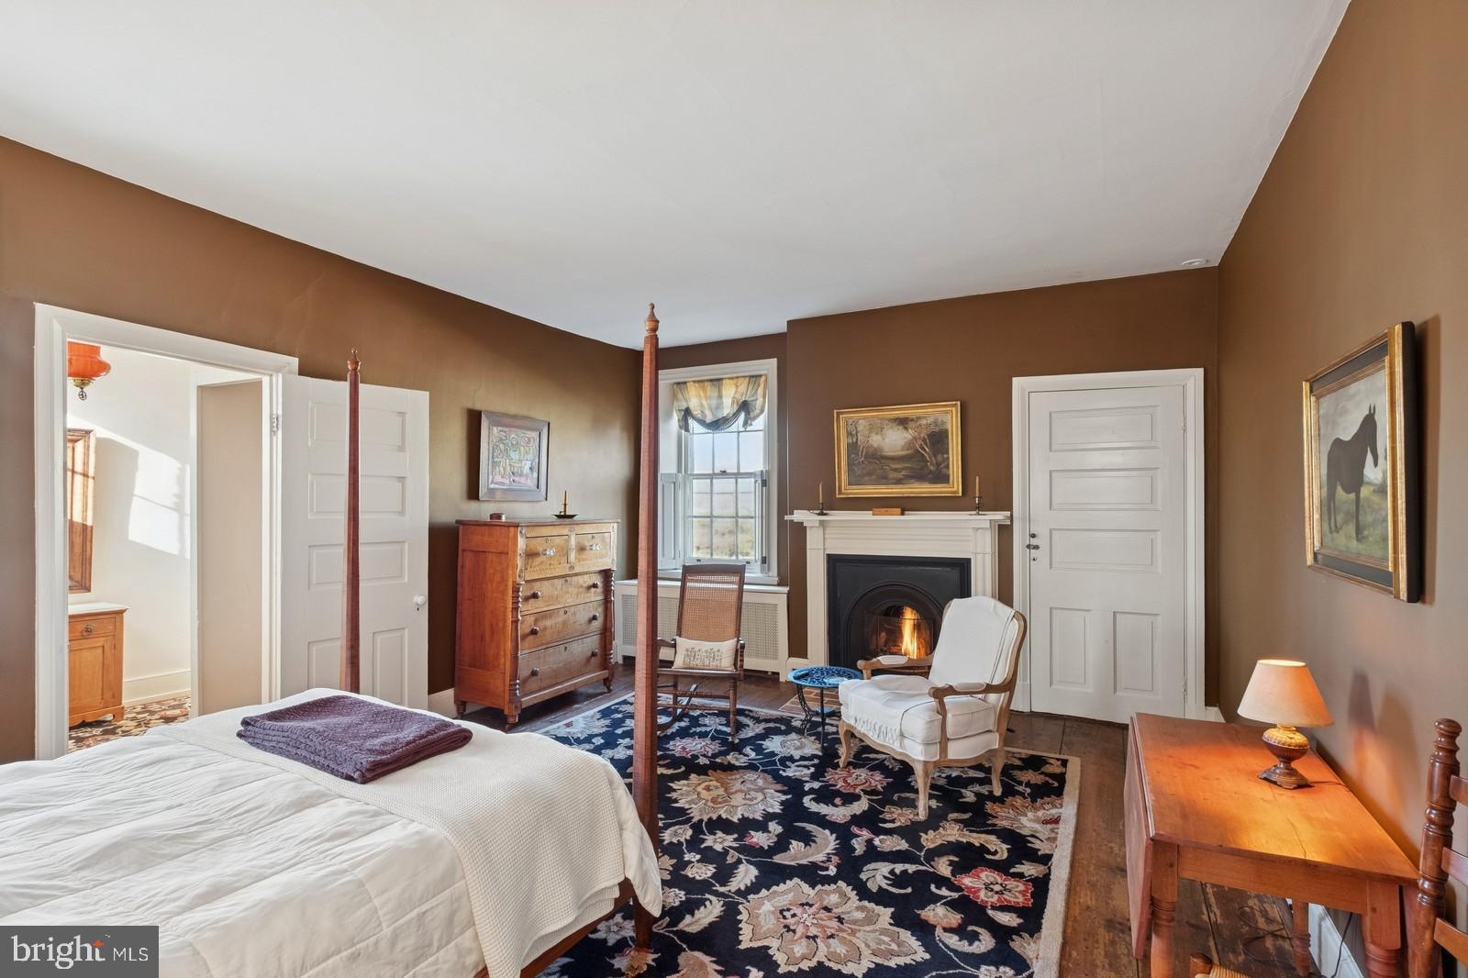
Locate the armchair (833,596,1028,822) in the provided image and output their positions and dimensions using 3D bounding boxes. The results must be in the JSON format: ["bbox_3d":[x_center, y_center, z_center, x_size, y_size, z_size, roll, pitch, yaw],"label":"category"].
[{"bbox_3d":[0.926,0.960,3.354,0.740,0.890,0.670,0,-1,-25],"label":"armchair"}]

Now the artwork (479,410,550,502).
[{"bbox_3d":[-1.522,-0.211,4.811,0.045,0.575,0.630,-1,-1,28],"label":"artwork"}]

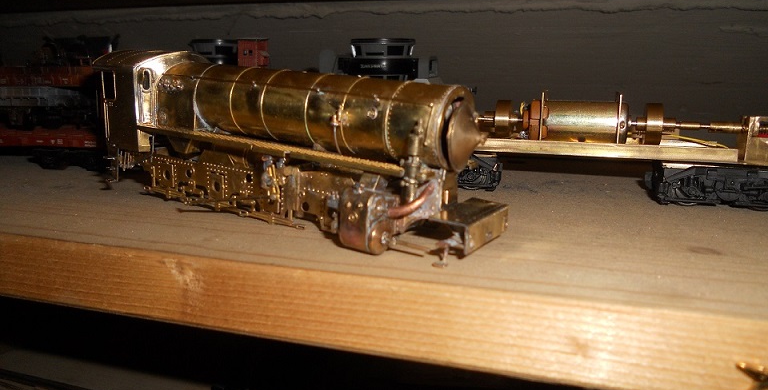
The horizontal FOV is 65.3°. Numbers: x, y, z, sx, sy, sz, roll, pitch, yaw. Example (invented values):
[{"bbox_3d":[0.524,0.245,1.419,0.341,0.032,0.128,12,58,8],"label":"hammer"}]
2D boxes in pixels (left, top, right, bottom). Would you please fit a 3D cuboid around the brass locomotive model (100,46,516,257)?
[{"bbox_3d":[-0.032,-0.019,0.191,0.145,0.048,0.035,11,17,31],"label":"brass locomotive model"}]

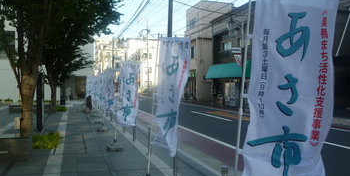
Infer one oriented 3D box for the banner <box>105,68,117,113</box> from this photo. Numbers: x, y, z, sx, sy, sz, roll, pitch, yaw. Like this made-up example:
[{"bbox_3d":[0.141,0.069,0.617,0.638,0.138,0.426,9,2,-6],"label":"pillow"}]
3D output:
[{"bbox_3d":[-2.510,0.100,11.400,0.570,1.790,0.160,3,-1,30],"label":"banner"}]

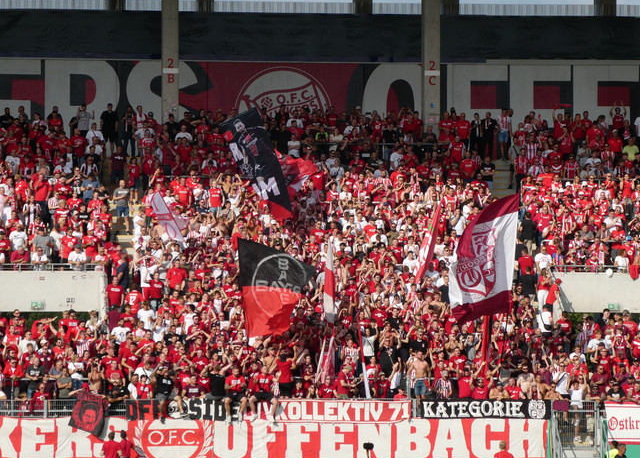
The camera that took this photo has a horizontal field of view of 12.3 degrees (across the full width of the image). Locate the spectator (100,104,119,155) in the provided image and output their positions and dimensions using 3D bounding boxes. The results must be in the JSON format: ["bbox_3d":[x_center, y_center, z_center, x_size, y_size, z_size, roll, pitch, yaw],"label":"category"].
[{"bbox_3d":[-7.400,-3.488,104.000,0.620,1.840,0.360,0,0,-6],"label":"spectator"}]

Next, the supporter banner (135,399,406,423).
[{"bbox_3d":[-1.445,5.092,83.000,7.950,0.600,0.100,0,0,0],"label":"supporter banner"}]

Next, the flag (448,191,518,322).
[{"bbox_3d":[4.643,0.847,83.500,1.950,3.650,0.800,0,0,0],"label":"flag"}]

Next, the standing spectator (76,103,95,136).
[{"bbox_3d":[-8.117,-3.410,102.400,0.600,1.800,0.450,0,-2,-7],"label":"standing spectator"}]

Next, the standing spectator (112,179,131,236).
[{"bbox_3d":[-6.522,-0.710,97.300,0.540,1.790,0.420,1,-2,-14],"label":"standing spectator"}]

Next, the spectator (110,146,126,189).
[{"bbox_3d":[-6.774,-1.926,99.600,0.570,1.760,0.380,0,-2,-7],"label":"spectator"}]

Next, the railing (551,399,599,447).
[{"bbox_3d":[7.082,5.405,82.000,1.270,1.360,0.080,0,-2,-5],"label":"railing"}]

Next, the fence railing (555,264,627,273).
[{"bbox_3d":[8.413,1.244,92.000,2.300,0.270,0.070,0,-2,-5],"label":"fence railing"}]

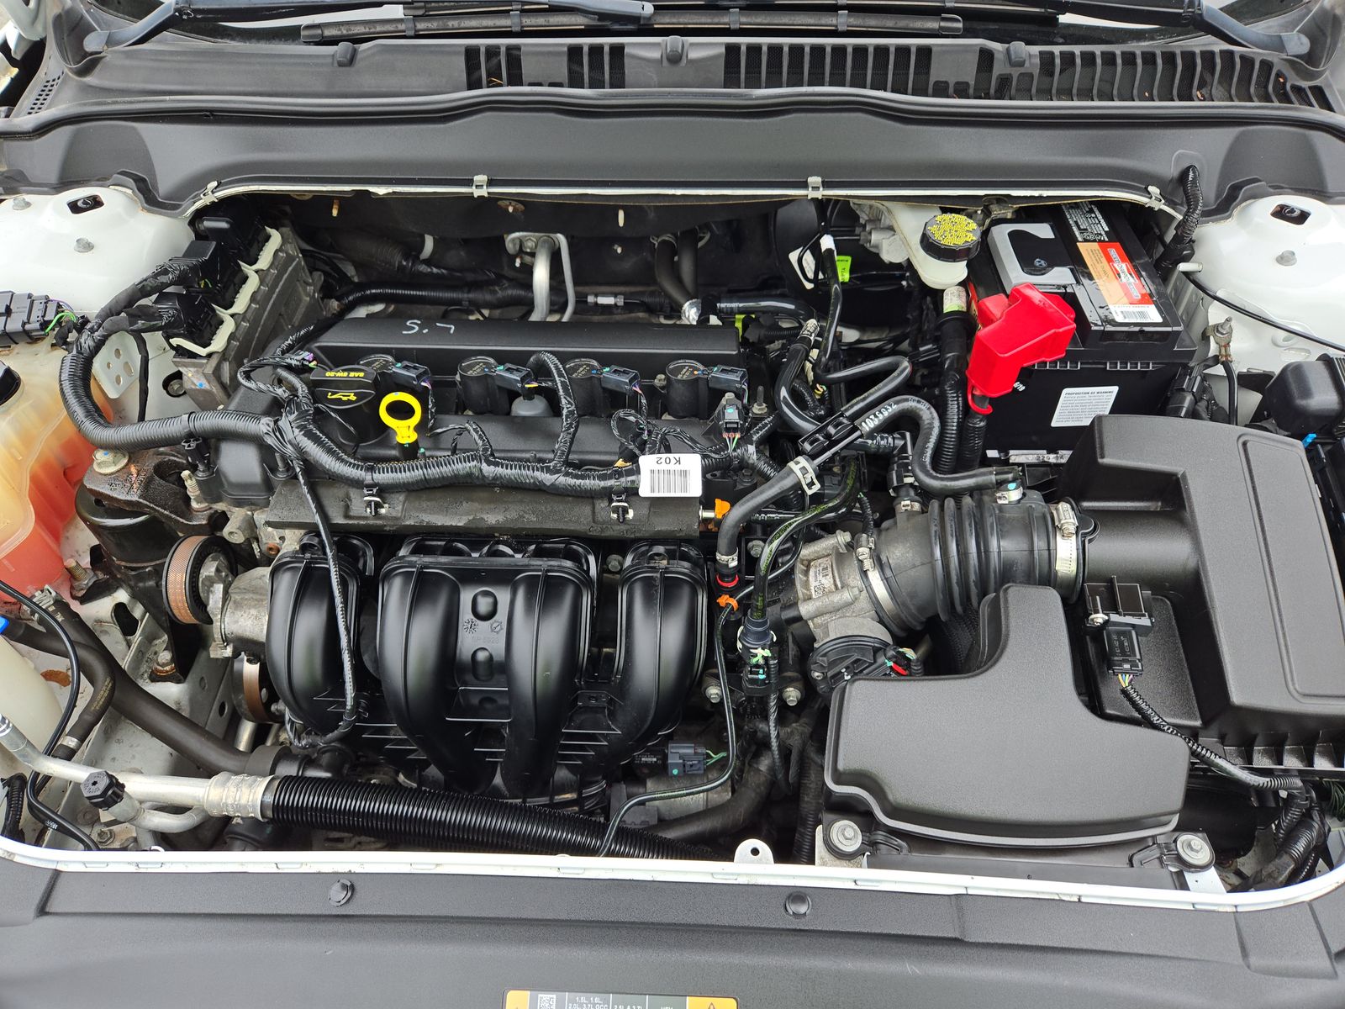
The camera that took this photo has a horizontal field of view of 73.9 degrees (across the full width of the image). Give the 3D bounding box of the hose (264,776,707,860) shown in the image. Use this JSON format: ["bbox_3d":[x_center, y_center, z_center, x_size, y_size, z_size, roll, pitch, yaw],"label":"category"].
[{"bbox_3d":[-0.133,0.231,0.638,0.305,0.042,0.042,10,46,-2],"label":"hose"}]

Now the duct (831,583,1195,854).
[{"bbox_3d":[0.225,0.147,0.628,0.222,0.080,0.190,2,46,3],"label":"duct"}]

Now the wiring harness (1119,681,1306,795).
[{"bbox_3d":[0.345,0.153,0.575,0.125,0.056,0.044,11,47,11],"label":"wiring harness"}]

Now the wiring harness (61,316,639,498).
[{"bbox_3d":[-0.269,-0.099,0.795,0.500,0.100,0.165,1,46,1],"label":"wiring harness"}]

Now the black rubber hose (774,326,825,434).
[{"bbox_3d":[0.116,-0.114,0.820,0.046,0.075,0.085,2,46,3],"label":"black rubber hose"}]

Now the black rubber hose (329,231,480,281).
[{"bbox_3d":[-0.314,-0.290,1.045,0.175,0.038,0.042,13,47,0],"label":"black rubber hose"}]

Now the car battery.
[{"bbox_3d":[0.365,-0.175,0.896,0.175,0.172,0.242,1,46,1],"label":"car battery"}]

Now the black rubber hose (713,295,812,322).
[{"bbox_3d":[0.090,-0.192,0.881,0.105,0.026,0.036,1,46,1],"label":"black rubber hose"}]

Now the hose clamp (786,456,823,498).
[{"bbox_3d":[0.111,-0.023,0.750,0.017,0.030,0.030,-30,50,0],"label":"hose clamp"}]

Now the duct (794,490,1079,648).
[{"bbox_3d":[0.207,0.051,0.710,0.205,0.098,0.100,-7,46,-6],"label":"duct"}]

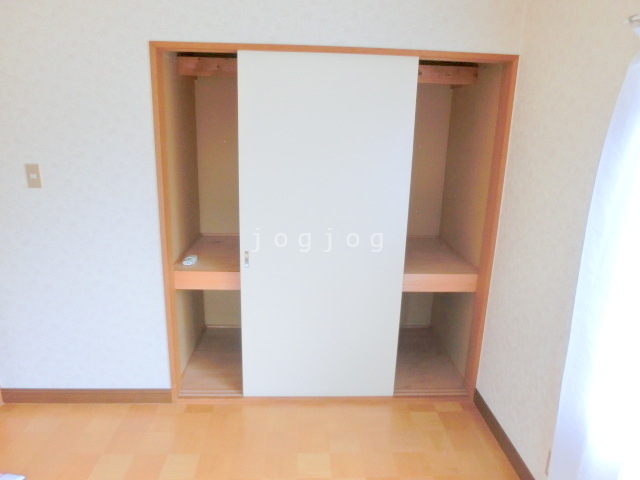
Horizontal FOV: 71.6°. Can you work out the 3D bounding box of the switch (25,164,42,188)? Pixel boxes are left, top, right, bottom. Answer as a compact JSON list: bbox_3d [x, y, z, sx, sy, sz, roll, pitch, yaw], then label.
[{"bbox_3d":[-1.413,-0.313,2.185,0.069,0.120,0.013,1,14,-3],"label":"switch"}]

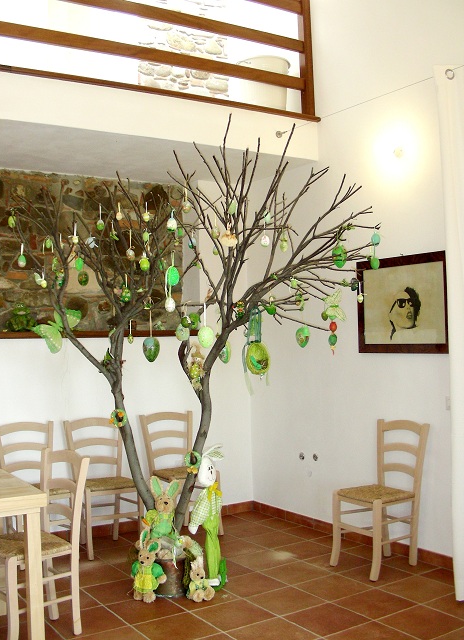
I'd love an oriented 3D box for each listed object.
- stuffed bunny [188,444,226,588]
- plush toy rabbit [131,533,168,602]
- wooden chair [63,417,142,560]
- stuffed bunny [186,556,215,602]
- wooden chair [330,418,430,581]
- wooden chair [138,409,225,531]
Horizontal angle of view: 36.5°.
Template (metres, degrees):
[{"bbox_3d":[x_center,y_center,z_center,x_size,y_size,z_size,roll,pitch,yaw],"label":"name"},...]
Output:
[{"bbox_3d":[-0.137,1.142,4.135,0.200,0.830,0.190,0,-3,-38],"label":"stuffed bunny"},{"bbox_3d":[-0.471,1.378,3.956,0.190,0.370,0.140,-3,-3,25],"label":"plush toy rabbit"},{"bbox_3d":[-0.908,1.187,5.055,0.445,0.880,0.503,-1,-3,-29],"label":"wooden chair"},{"bbox_3d":[-0.178,1.430,3.928,0.125,0.240,0.140,-1,-3,-32],"label":"stuffed bunny"},{"bbox_3d":[0.916,1.085,4.379,0.503,0.880,0.445,-1,-3,-30],"label":"wooden chair"},{"bbox_3d":[-0.375,1.180,5.384,0.445,0.880,0.503,-1,-3,-35],"label":"wooden chair"}]

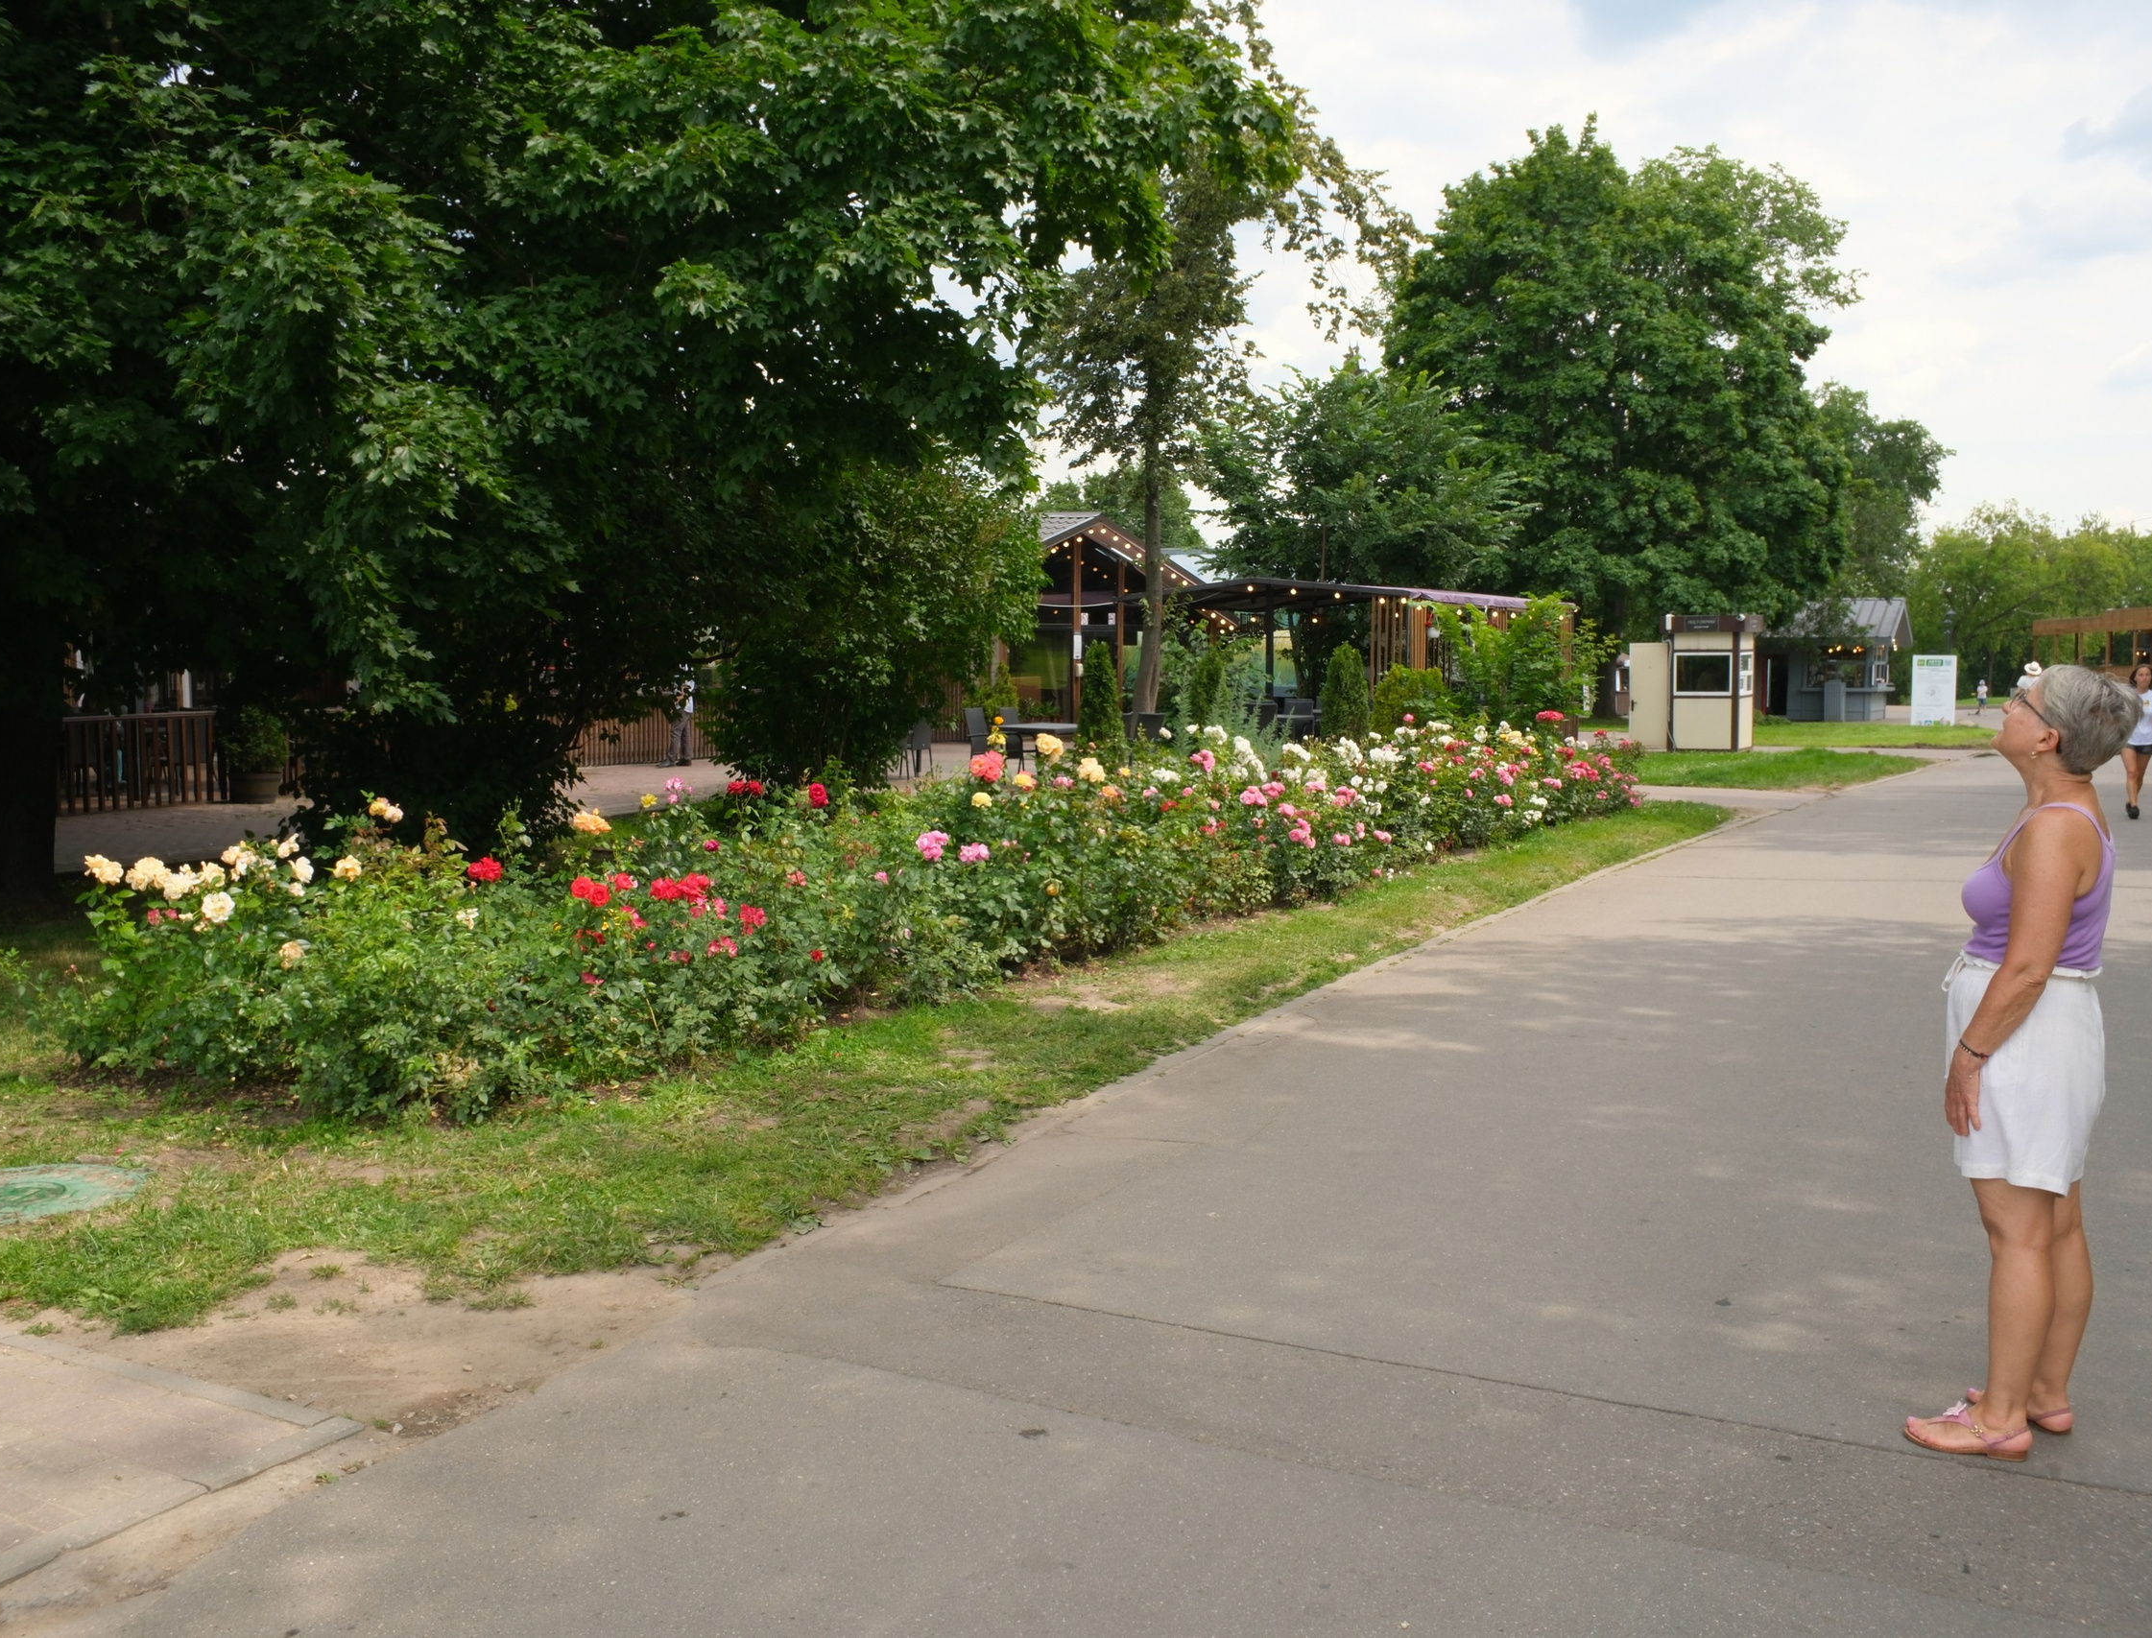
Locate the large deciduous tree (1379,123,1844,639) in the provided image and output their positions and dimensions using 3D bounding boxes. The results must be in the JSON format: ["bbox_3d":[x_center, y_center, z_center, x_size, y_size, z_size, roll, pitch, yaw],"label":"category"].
[{"bbox_3d":[15.210,-10.872,51.500,12.400,16.300,12.200,2,5,28],"label":"large deciduous tree"}]

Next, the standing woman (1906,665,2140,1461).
[{"bbox_3d":[1.971,0.492,3.788,0.400,1.610,0.440,2,5,29],"label":"standing woman"}]

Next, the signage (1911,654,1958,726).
[{"bbox_3d":[21.710,-3.219,46.600,1.150,1.800,0.120,2,5,28],"label":"signage"}]

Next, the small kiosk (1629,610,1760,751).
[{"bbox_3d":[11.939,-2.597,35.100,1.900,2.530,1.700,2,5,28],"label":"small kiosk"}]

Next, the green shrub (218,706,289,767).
[{"bbox_3d":[-9.732,-1.007,21.800,0.820,0.720,0.820,-2,5,-24],"label":"green shrub"}]

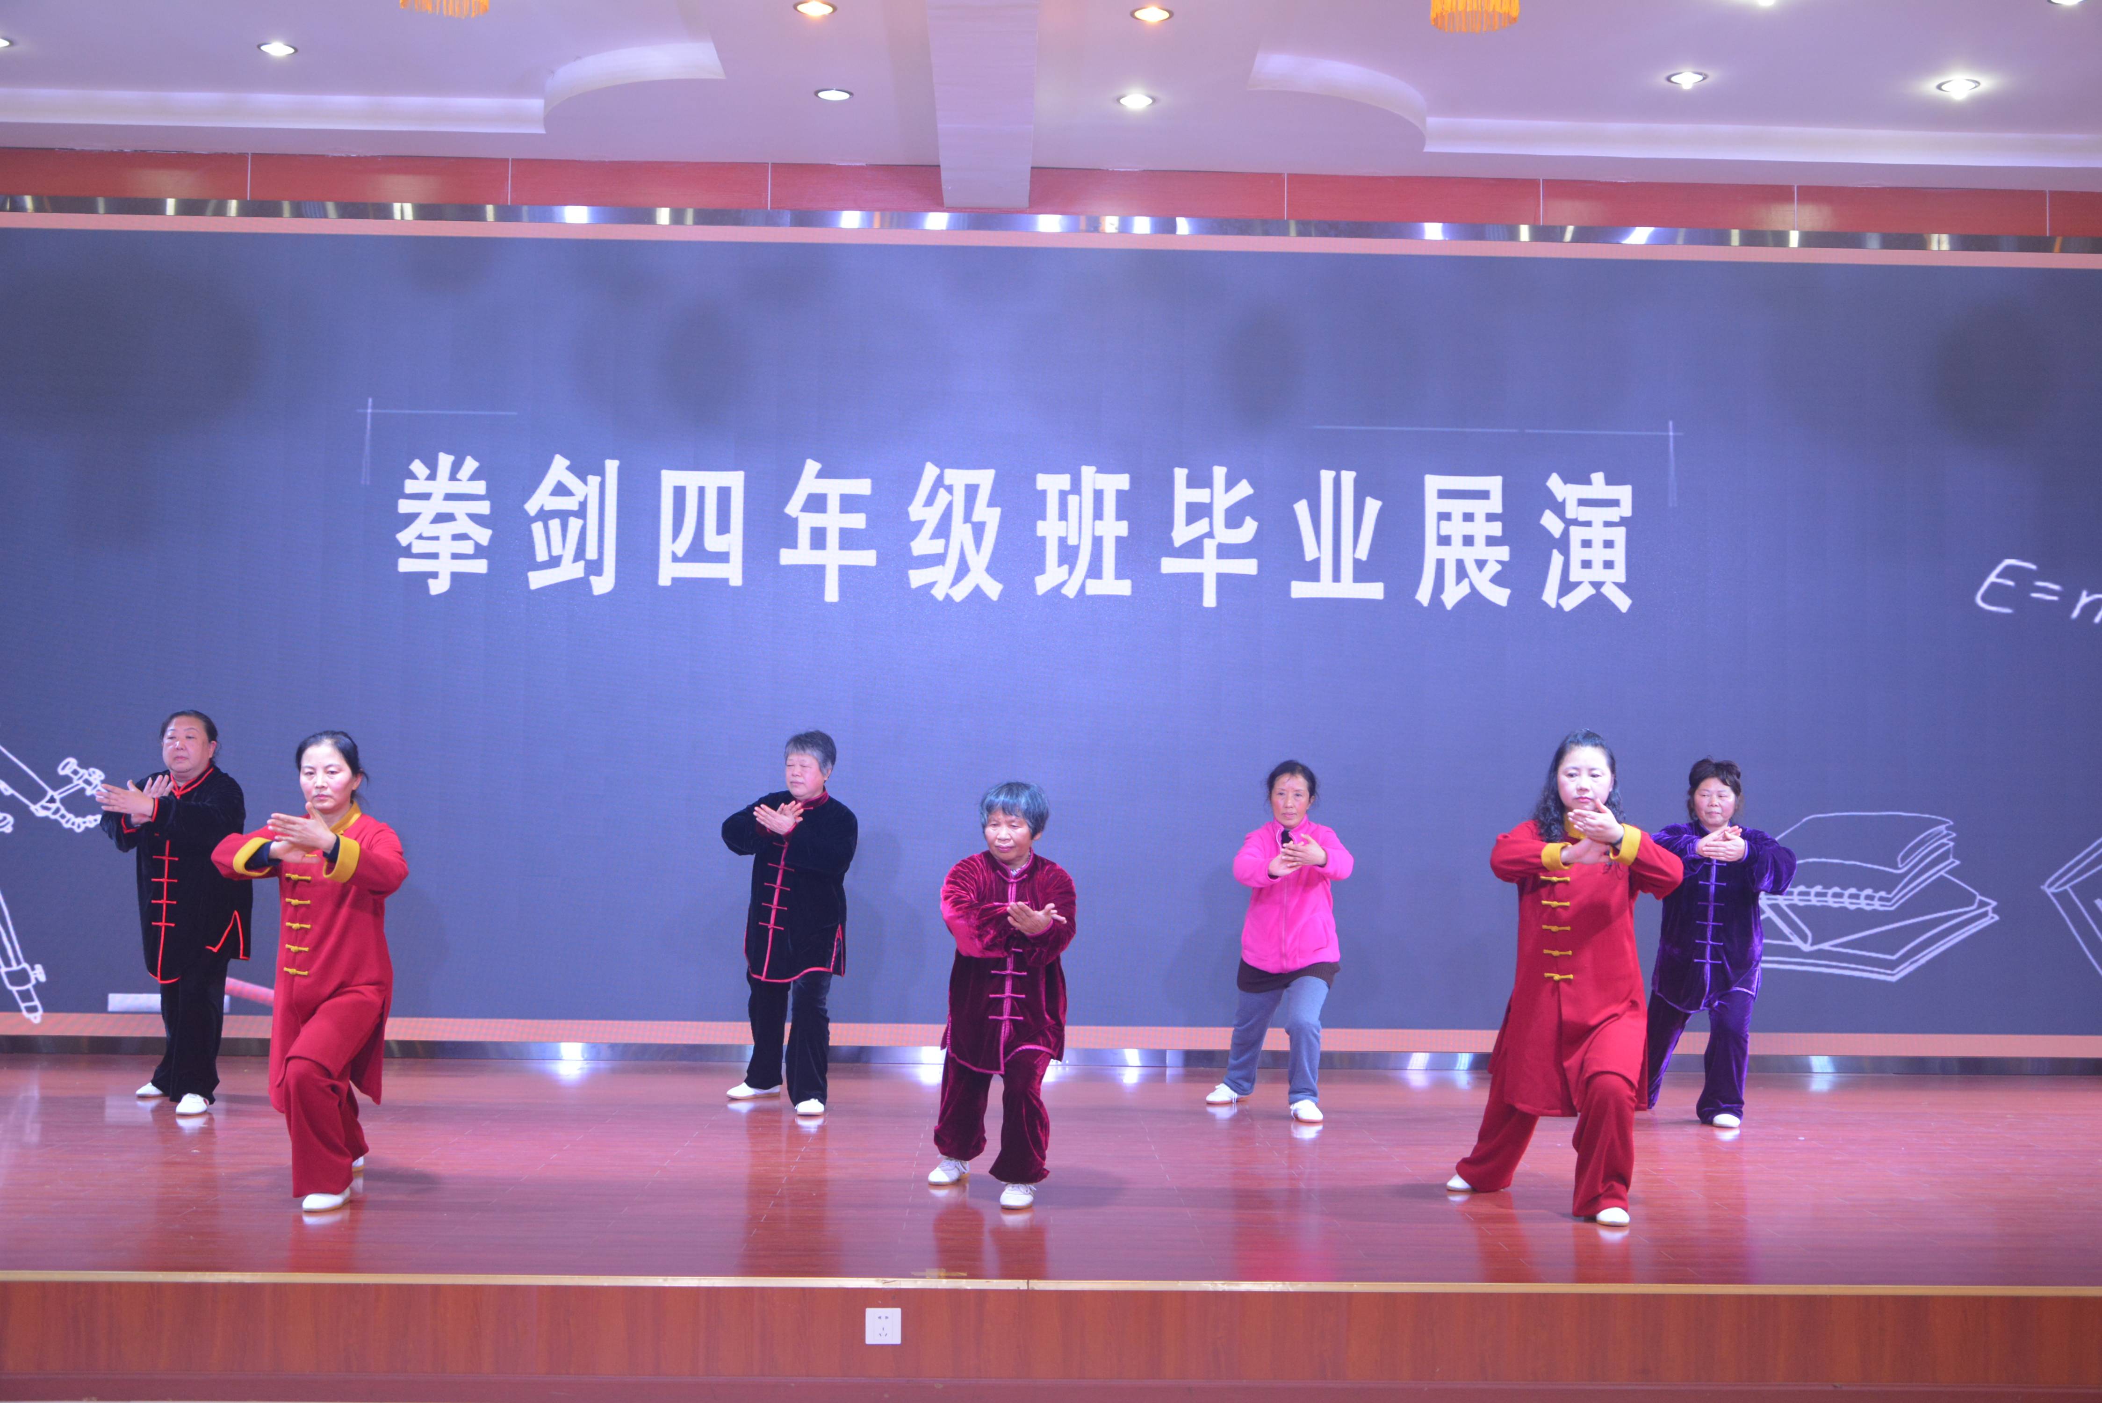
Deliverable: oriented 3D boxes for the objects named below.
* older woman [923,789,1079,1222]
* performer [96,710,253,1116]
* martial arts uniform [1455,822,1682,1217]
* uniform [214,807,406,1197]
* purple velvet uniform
[{"bbox_3d":[-0.150,0.872,7.507,0.511,1.259,0.793,0,-3,6],"label":"older woman"},{"bbox_3d":[-3.438,0.809,9.703,0.698,1.560,0.672,-1,-4,24],"label":"performer"},{"bbox_3d":[1.531,0.939,7.365,0.774,1.151,0.669,-1,-4,22],"label":"martial arts uniform"},{"bbox_3d":[-2.190,0.890,7.470,0.600,1.160,0.850,0,-3,17],"label":"uniform"},{"bbox_3d":[2.641,1.076,9.782,0.673,1.187,0.597,0,-3,16],"label":"purple velvet uniform"}]

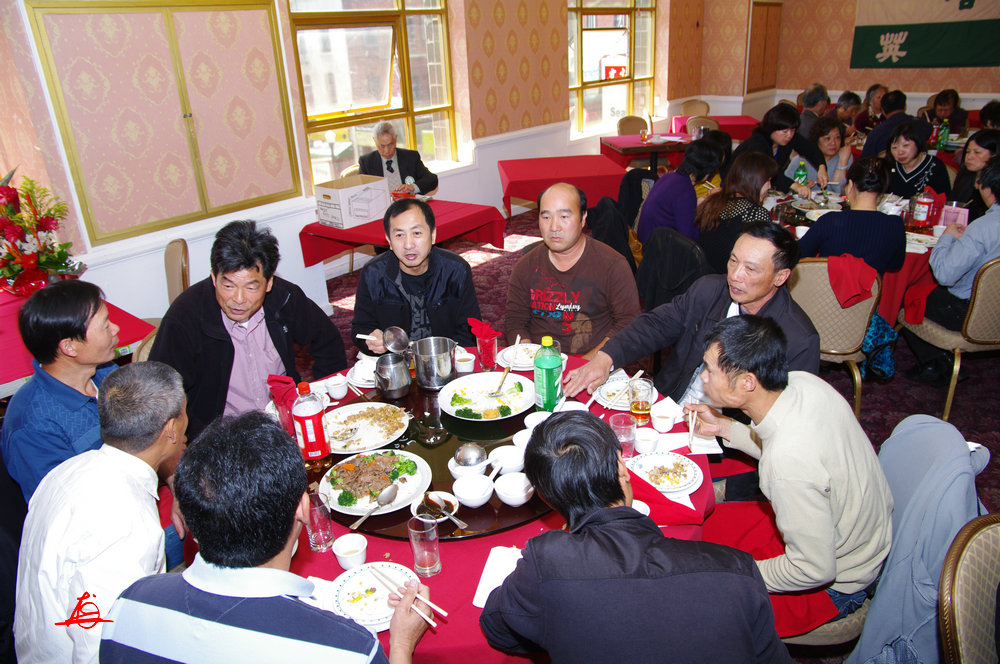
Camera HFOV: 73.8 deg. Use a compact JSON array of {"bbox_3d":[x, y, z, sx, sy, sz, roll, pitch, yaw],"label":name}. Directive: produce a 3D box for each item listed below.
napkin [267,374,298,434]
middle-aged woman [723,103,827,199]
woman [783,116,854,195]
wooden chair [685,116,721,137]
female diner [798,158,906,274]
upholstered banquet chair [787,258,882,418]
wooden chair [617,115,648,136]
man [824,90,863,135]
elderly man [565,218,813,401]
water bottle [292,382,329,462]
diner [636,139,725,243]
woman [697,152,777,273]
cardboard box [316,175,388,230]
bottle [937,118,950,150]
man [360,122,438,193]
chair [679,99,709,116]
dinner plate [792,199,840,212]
[{"bbox_3d":[-0.685,0.242,2.118,0.110,0.215,0.085,-3,24,0],"label":"napkin"},{"bbox_3d":[2.076,-1.077,5.281,0.720,1.380,0.520,16,30,36],"label":"middle-aged woman"},{"bbox_3d":[2.041,-0.763,4.429,0.500,1.250,0.750,2,23,13],"label":"woman"},{"bbox_3d":[2.652,-2.385,8.777,0.440,0.930,0.550,5,25,18],"label":"wooden chair"},{"bbox_3d":[1.669,-0.276,3.357,0.500,1.200,0.750,5,24,19],"label":"female diner"},{"bbox_3d":[1.656,-0.014,3.446,0.435,0.930,0.570,8,26,23],"label":"upholstered banquet chair"},{"bbox_3d":[1.796,-2.355,8.802,0.450,0.920,0.550,-3,22,0],"label":"wooden chair"},{"bbox_3d":[3.649,-1.898,7.138,0.800,1.300,0.500,1,24,9],"label":"man"},{"bbox_3d":[0.631,0.272,2.129,0.780,1.220,0.620,-19,27,-34],"label":"elderly man"},{"bbox_3d":[-0.573,0.285,1.998,0.103,0.297,0.103,-3,24,0],"label":"water bottle"},{"bbox_3d":[1.318,-0.714,4.719,0.750,1.220,0.500,-8,24,-11],"label":"diner"},{"bbox_3d":[1.380,-0.393,3.678,0.750,1.200,0.450,-18,27,-32],"label":"woman"},{"bbox_3d":[-1.064,-0.948,4.846,0.318,0.275,0.410,19,32,40],"label":"cardboard box"},{"bbox_3d":[4.532,-2.021,6.791,0.105,0.300,0.105,-3,24,0],"label":"bottle"},{"bbox_3d":[-0.697,-0.819,4.806,0.520,1.340,0.750,-16,25,-28],"label":"man"},{"bbox_3d":[2.843,-2.898,9.757,0.450,0.920,0.550,1,23,11],"label":"chair"},{"bbox_3d":[1.844,-0.731,3.880,0.290,0.030,0.290,-3,22,1],"label":"dinner plate"}]

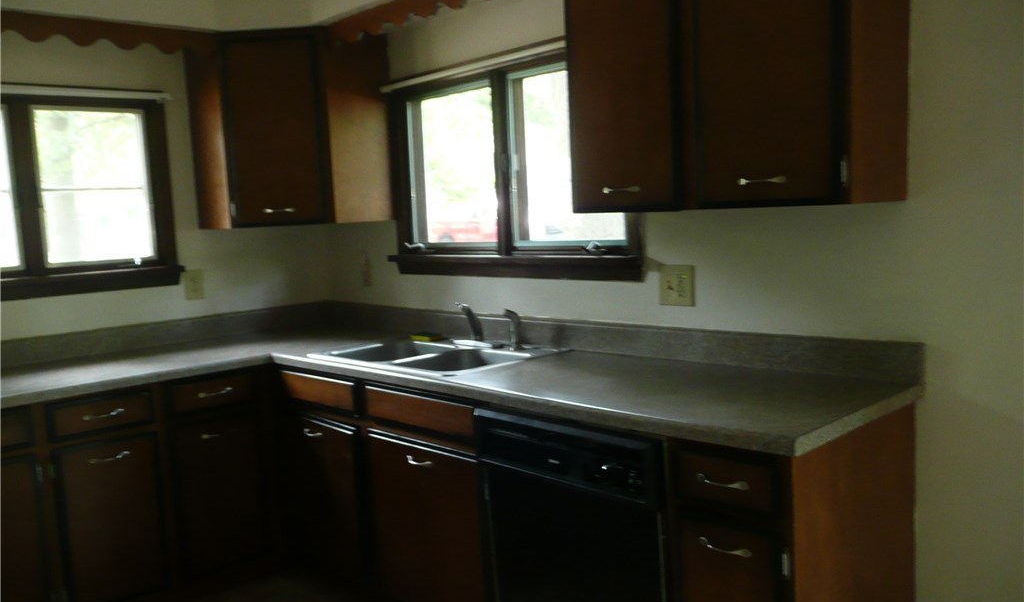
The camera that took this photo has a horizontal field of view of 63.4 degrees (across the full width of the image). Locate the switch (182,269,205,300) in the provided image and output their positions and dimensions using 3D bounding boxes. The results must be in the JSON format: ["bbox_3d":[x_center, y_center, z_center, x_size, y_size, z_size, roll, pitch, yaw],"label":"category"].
[{"bbox_3d":[-1.319,-0.067,3.453,0.073,0.118,0.008,-8,7,-44],"label":"switch"}]

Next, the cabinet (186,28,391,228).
[{"bbox_3d":[-0.905,-0.698,3.509,0.844,0.754,0.651,-3,5,1],"label":"cabinet"}]

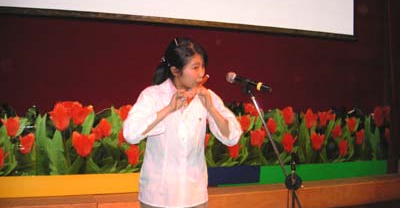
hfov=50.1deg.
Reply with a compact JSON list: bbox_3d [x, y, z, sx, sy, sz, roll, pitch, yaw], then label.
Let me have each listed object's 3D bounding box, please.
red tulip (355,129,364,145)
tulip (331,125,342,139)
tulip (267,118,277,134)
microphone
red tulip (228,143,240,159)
[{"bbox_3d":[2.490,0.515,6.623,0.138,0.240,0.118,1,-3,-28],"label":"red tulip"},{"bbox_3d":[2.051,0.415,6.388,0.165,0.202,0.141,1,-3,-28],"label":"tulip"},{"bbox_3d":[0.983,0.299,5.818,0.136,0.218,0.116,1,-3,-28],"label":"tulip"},{"bbox_3d":[0.239,-0.098,2.080,0.235,0.052,0.052,16,-2,0],"label":"microphone"},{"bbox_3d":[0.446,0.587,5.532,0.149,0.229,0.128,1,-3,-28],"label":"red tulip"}]

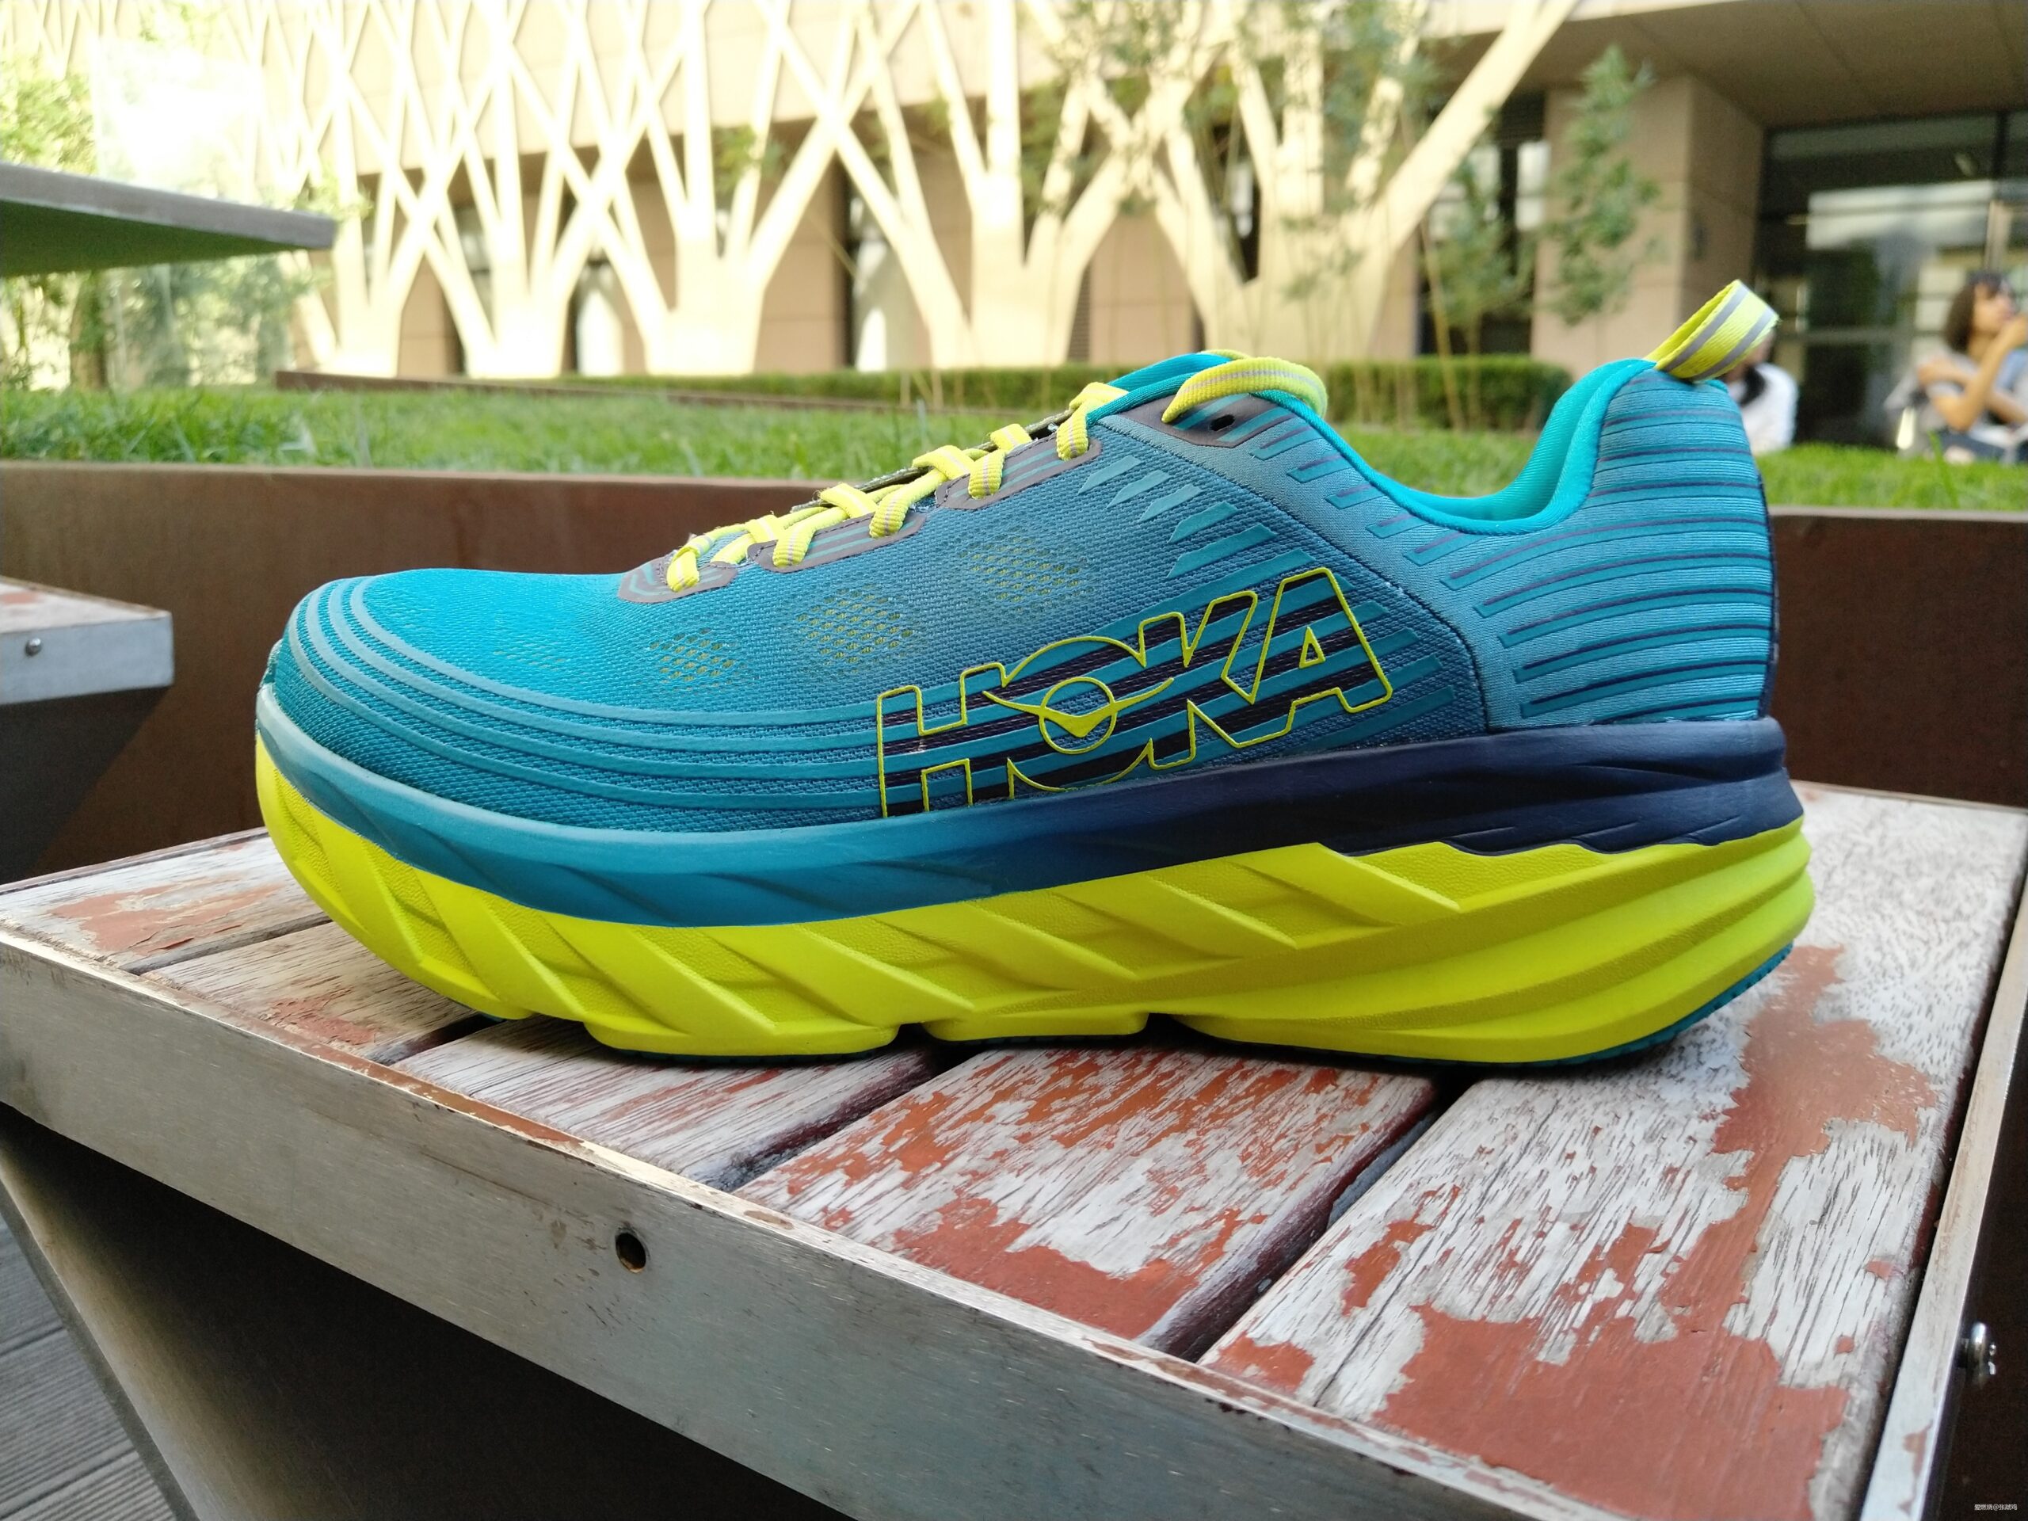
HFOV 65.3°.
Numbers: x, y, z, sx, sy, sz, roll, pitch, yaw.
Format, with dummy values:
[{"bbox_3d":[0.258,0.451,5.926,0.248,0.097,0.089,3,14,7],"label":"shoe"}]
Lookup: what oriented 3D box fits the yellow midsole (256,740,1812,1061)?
[{"bbox_3d":[0.000,0.017,0.318,0.303,0.050,0.115,1,13,4],"label":"yellow midsole"}]

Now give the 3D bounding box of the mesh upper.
[{"bbox_3d":[-0.004,-0.036,0.306,0.288,0.082,0.106,1,13,4],"label":"mesh upper"}]

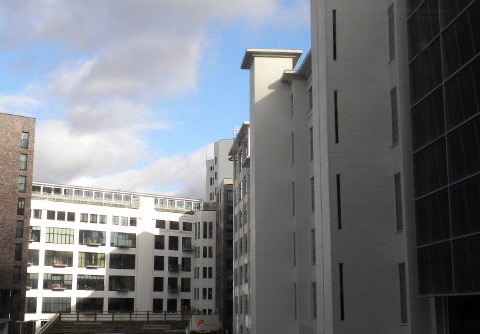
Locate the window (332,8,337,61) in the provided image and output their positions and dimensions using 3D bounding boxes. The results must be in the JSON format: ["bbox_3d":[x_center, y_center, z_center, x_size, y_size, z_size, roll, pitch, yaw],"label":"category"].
[{"bbox_3d":[5.600,-7.774,44.734,0.200,3.136,0.150,1,-11,-6],"label":"window"}]

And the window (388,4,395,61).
[{"bbox_3d":[8.918,-7.861,44.378,0.150,3.178,0.994,1,-11,-6],"label":"window"}]

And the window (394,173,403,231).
[{"bbox_3d":[8.934,2.005,42.528,0.150,3.262,0.994,1,-11,-6],"label":"window"}]

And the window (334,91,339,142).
[{"bbox_3d":[5.608,-2.876,43.816,0.200,3.122,0.150,1,-11,-6],"label":"window"}]

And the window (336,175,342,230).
[{"bbox_3d":[5.616,1.975,42.906,0.200,3.136,0.150,1,-11,-6],"label":"window"}]

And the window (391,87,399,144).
[{"bbox_3d":[8.926,-2.914,43.450,0.150,3.262,0.994,1,-11,-6],"label":"window"}]

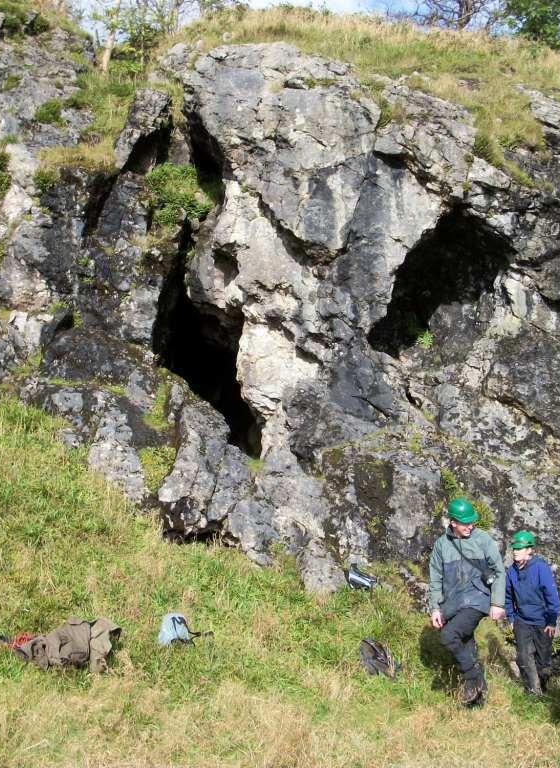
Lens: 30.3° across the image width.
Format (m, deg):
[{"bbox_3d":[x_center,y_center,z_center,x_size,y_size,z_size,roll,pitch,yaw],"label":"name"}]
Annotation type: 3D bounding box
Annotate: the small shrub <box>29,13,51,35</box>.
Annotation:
[{"bbox_3d":[-4.297,-6.423,18.500,0.390,0.340,0.310,0,-8,0],"label":"small shrub"}]

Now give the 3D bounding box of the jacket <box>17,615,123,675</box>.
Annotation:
[{"bbox_3d":[-1.897,2.315,9.200,0.950,0.340,0.500,0,-8,0],"label":"jacket"}]

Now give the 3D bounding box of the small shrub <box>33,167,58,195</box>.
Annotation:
[{"bbox_3d":[-3.578,-3.105,15.800,0.400,0.410,0.320,0,-8,0],"label":"small shrub"}]

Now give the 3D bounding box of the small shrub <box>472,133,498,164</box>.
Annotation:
[{"bbox_3d":[2.620,-3.002,13.200,0.330,0.410,0.300,-1,-7,12],"label":"small shrub"}]

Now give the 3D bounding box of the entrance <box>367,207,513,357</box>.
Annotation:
[{"bbox_3d":[1.941,-1.247,12.600,1.780,1.800,1.200,-2,-8,12],"label":"entrance"}]

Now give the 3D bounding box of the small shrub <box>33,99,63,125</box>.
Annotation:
[{"bbox_3d":[-3.548,-4.158,15.800,0.460,0.400,0.380,2,-7,-13],"label":"small shrub"}]

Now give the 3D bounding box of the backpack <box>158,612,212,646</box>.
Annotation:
[{"bbox_3d":[-0.904,2.324,9.800,0.460,0.280,0.320,-1,-8,6],"label":"backpack"}]

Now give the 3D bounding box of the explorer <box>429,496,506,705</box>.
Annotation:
[{"bbox_3d":[1.539,1.777,8.500,0.640,1.700,0.500,-2,-8,12],"label":"explorer"}]

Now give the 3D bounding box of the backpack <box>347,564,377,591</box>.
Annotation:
[{"bbox_3d":[0.866,2.056,11.000,0.330,0.280,0.240,-1,-7,11],"label":"backpack"}]

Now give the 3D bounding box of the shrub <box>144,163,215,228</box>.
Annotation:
[{"bbox_3d":[-1.369,-2.567,14.100,0.950,0.850,0.760,0,-8,0],"label":"shrub"}]

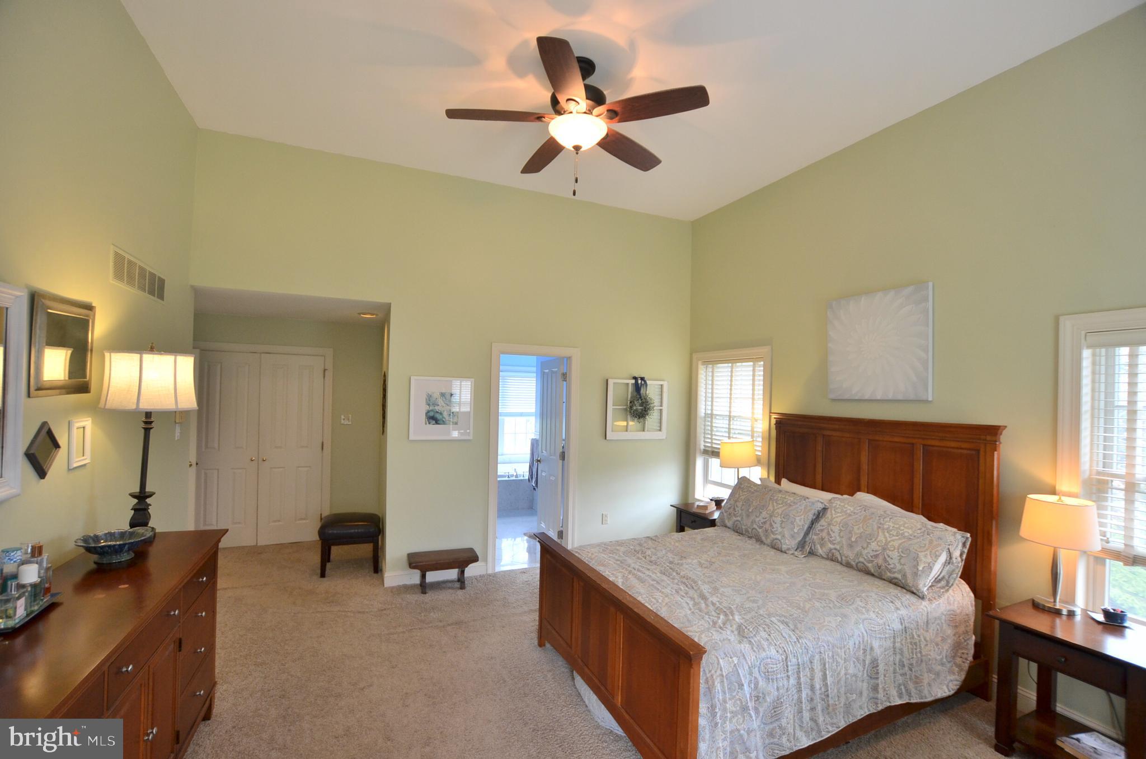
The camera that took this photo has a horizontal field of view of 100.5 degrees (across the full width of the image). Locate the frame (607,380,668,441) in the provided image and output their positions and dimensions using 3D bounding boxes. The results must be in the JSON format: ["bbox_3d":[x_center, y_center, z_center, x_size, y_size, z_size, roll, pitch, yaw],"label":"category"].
[{"bbox_3d":[0.694,0.325,5.105,0.740,0.645,0.050,1,-1,-24],"label":"frame"}]

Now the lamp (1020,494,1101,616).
[{"bbox_3d":[2.446,0.868,2.403,0.250,0.590,0.290,2,-2,-24],"label":"lamp"}]

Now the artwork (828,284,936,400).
[{"bbox_3d":[2.201,-0.245,3.478,0.040,0.780,0.748,1,-1,-24],"label":"artwork"}]

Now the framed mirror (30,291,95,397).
[{"bbox_3d":[-2.158,-0.127,2.008,0.030,0.405,0.450,2,-2,-24],"label":"framed mirror"}]

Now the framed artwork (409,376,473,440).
[{"bbox_3d":[-1.168,0.265,4.273,0.550,0.550,0.028,1,-1,-24],"label":"framed artwork"}]

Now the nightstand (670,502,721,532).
[{"bbox_3d":[1.267,1.515,4.335,0.490,0.650,0.550,2,-2,-24],"label":"nightstand"}]

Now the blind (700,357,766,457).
[{"bbox_3d":[1.607,0.328,4.831,0.060,1.035,0.890,2,-2,-24],"label":"blind"}]

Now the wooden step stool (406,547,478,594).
[{"bbox_3d":[-1.124,1.661,4.121,0.555,0.268,0.250,1,-1,-21],"label":"wooden step stool"}]

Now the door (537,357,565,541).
[{"bbox_3d":[-0.257,0.803,5.261,0.040,2.030,0.755,1,-1,-19],"label":"door"}]

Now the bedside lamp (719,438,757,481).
[{"bbox_3d":[1.456,0.865,4.212,0.270,0.635,0.300,2,-2,-24],"label":"bedside lamp"}]

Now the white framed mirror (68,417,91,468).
[{"bbox_3d":[-2.187,0.283,2.113,0.021,0.205,0.150,1,-1,-24],"label":"white framed mirror"}]

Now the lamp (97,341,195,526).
[{"bbox_3d":[-2.125,0.318,2.410,0.380,0.985,0.380,1,-1,-24],"label":"lamp"}]

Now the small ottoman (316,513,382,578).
[{"bbox_3d":[-2.077,1.530,4.460,0.500,0.460,0.450,2,-2,-19],"label":"small ottoman"}]

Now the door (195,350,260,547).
[{"bbox_3d":[-3.578,0.725,4.907,0.590,2.010,0.045,2,-2,-24],"label":"door"}]

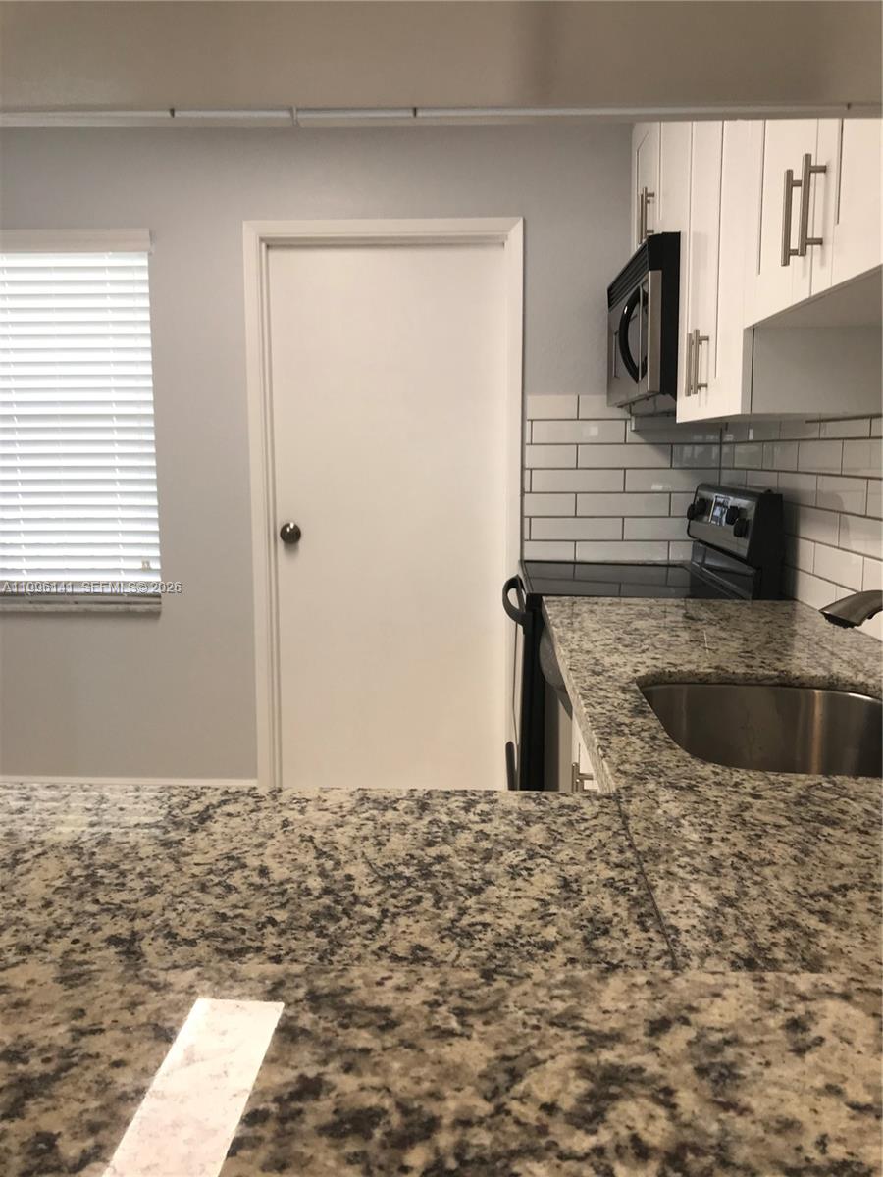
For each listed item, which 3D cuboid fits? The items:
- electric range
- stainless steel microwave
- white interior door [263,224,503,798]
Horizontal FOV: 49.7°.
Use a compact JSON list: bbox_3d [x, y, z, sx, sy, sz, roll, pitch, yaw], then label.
[{"bbox_3d":[0.529,0.291,2.833,0.707,1.177,0.765,0,8,3],"label":"electric range"},{"bbox_3d":[0.690,-0.707,2.674,0.410,0.410,0.765,0,8,3],"label":"stainless steel microwave"},{"bbox_3d":[-0.181,-0.170,3.285,0.810,1.965,0.042,0,8,3],"label":"white interior door"}]

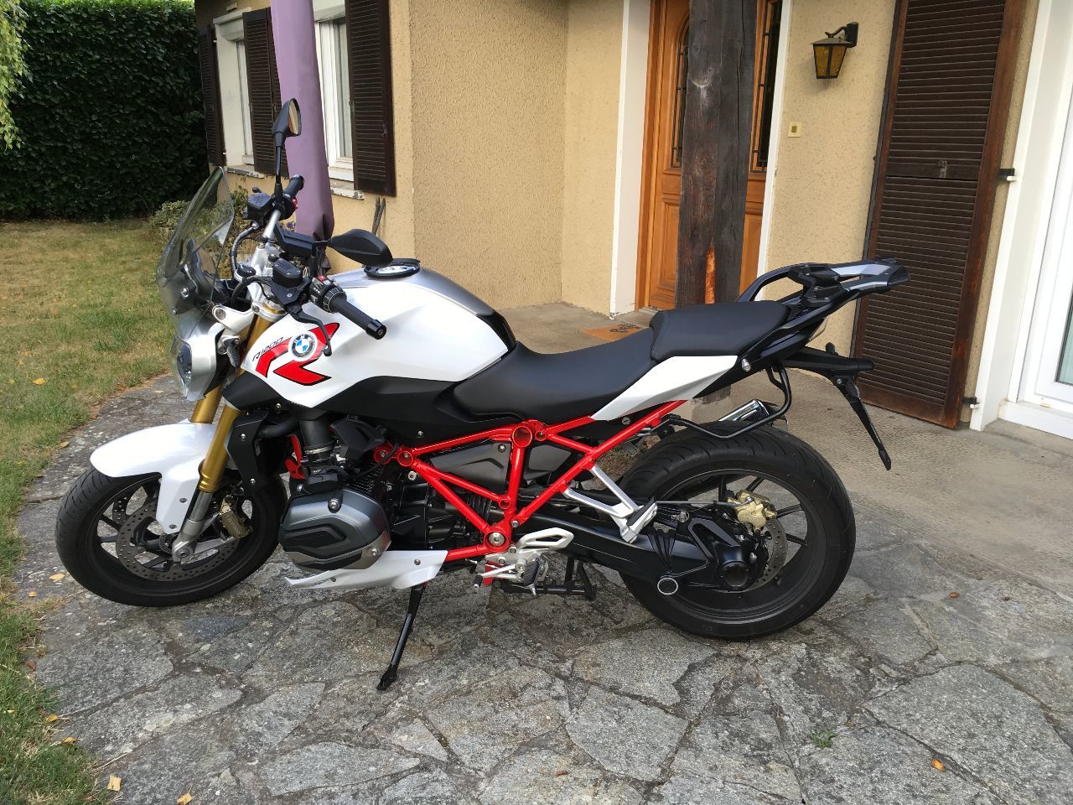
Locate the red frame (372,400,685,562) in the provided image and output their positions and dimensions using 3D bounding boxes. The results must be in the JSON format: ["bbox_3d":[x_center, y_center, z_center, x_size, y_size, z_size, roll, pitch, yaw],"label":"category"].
[{"bbox_3d":[0.012,0.144,2.315,0.785,0.455,0.300,1,24,5],"label":"red frame"}]

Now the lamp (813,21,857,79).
[{"bbox_3d":[1.472,-1.725,4.401,0.225,0.264,0.145,-10,20,-32],"label":"lamp"}]

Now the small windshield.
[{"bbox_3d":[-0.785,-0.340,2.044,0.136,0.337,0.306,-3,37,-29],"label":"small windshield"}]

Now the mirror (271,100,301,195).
[{"bbox_3d":[-0.651,-0.671,2.330,0.065,0.213,0.231,-3,25,-3],"label":"mirror"}]

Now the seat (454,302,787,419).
[{"bbox_3d":[0.195,-0.123,2.175,0.765,0.250,0.310,1,24,5],"label":"seat"}]

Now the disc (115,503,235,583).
[{"bbox_3d":[-0.966,0.372,2.445,0.320,0.320,0.015,-15,43,-20],"label":"disc"}]

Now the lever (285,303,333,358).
[{"bbox_3d":[-0.495,-0.168,1.975,0.045,0.038,0.196,-26,55,-29],"label":"lever"}]

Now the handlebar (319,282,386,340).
[{"bbox_3d":[-0.406,-0.215,1.960,0.205,0.060,0.060,36,50,22],"label":"handlebar"}]

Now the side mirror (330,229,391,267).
[{"bbox_3d":[-0.352,-0.313,1.822,0.180,0.075,0.060,25,45,38],"label":"side mirror"}]

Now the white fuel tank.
[{"bbox_3d":[-0.366,-0.194,2.202,0.630,0.300,0.420,1,24,5],"label":"white fuel tank"}]

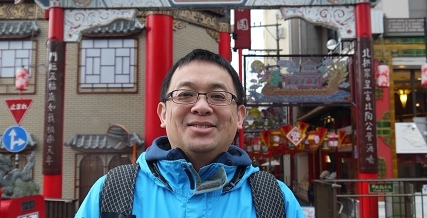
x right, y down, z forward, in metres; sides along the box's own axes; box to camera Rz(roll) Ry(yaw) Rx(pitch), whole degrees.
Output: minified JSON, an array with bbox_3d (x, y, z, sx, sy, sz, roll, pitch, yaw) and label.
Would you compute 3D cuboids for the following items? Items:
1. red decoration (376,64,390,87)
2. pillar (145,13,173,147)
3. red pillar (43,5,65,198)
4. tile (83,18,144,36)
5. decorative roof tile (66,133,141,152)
[{"bbox_3d":[3.946,-0.755,10.710,0.260,0.510,0.260,0,-5,0],"label":"red decoration"},{"bbox_3d":[-1.831,0.032,15.211,0.880,6.516,0.880,0,-5,0],"label":"pillar"},{"bbox_3d":[-3.559,0.103,10.385,0.420,4.994,0.420,0,-5,0],"label":"red pillar"},{"bbox_3d":[-3.499,-2.712,15.431,2.450,0.680,0.550,0,-5,0],"label":"tile"},{"bbox_3d":[-3.567,1.096,15.085,2.580,0.640,0.550,0,-5,0],"label":"decorative roof tile"}]

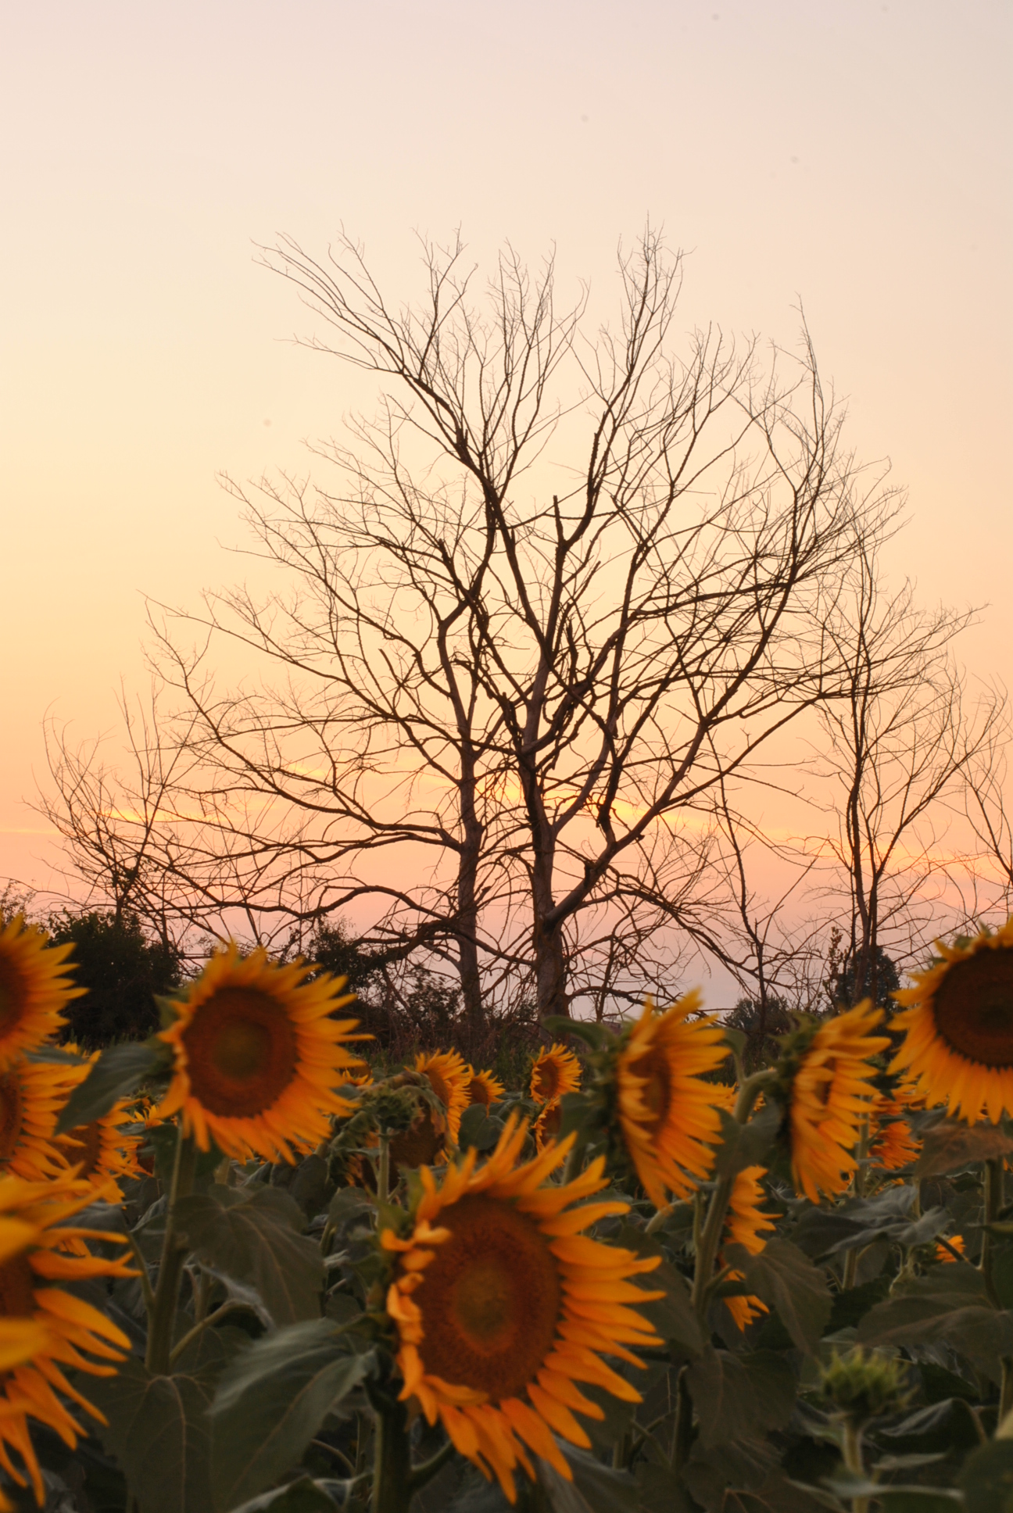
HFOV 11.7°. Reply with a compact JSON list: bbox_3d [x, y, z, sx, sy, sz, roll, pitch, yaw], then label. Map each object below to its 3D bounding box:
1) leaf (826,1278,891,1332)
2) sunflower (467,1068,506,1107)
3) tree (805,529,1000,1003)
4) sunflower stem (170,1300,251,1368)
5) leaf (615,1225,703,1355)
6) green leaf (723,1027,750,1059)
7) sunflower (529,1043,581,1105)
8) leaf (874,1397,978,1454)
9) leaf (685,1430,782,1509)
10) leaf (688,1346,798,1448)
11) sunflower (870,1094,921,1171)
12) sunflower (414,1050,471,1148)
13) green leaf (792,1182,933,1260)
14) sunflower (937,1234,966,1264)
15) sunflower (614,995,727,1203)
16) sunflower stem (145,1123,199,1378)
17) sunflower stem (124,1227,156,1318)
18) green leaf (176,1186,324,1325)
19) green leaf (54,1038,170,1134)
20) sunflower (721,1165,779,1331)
[{"bbox_3d":[0.554,0.864,7.800,0.120,0.090,0.080,0,-3,-6],"label":"leaf"},{"bbox_3d":[-0.098,1.622,24.000,0.230,0.230,0.090,3,3,-45],"label":"sunflower"},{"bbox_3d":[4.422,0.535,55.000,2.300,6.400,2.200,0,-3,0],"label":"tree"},{"bbox_3d":[-0.354,0.689,5.900,0.125,0.022,0.030,-36,0,9],"label":"sunflower stem"},{"bbox_3d":[0.191,0.672,6.200,0.115,0.165,0.060,0,-3,-6],"label":"leaf"},{"bbox_3d":[0.274,0.351,6.000,0.050,0.048,0.050,-2,-3,27],"label":"green leaf"},{"bbox_3d":[0.185,1.217,18.800,0.090,0.235,0.235,-2,-4,38],"label":"sunflower"},{"bbox_3d":[0.521,0.830,6.100,0.135,0.075,0.100,-1,-3,22],"label":"leaf"},{"bbox_3d":[0.275,0.870,6.000,0.118,0.098,0.070,0,-3,-6],"label":"leaf"},{"bbox_3d":[0.290,0.795,6.100,0.137,0.127,0.060,0,-3,-6],"label":"leaf"},{"bbox_3d":[1.131,1.102,14.500,0.090,0.240,0.240,-1,-3,24],"label":"sunflower"},{"bbox_3d":[-0.163,0.876,12.600,0.250,0.250,0.100,3,-4,-43],"label":"sunflower"},{"bbox_3d":[0.638,0.834,8.800,0.260,0.140,0.190,1,-3,-20],"label":"green leaf"},{"bbox_3d":[0.855,0.952,9.500,0.060,0.075,0.070,-2,-4,37],"label":"sunflower"},{"bbox_3d":[0.202,0.425,6.100,0.090,0.265,0.260,6,0,27],"label":"sunflower"},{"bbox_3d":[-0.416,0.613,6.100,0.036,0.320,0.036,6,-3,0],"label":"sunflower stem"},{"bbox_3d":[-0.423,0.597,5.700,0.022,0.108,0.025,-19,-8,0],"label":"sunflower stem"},{"bbox_3d":[-0.328,0.645,6.300,0.200,0.190,0.100,1,-3,-10],"label":"green leaf"},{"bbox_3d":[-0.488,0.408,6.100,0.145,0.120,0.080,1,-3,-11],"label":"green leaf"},{"bbox_3d":[0.349,0.728,7.300,0.090,0.240,0.240,-1,-3,18],"label":"sunflower"}]

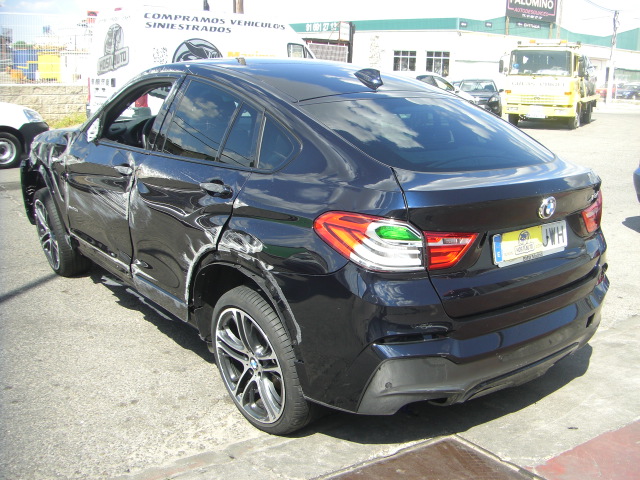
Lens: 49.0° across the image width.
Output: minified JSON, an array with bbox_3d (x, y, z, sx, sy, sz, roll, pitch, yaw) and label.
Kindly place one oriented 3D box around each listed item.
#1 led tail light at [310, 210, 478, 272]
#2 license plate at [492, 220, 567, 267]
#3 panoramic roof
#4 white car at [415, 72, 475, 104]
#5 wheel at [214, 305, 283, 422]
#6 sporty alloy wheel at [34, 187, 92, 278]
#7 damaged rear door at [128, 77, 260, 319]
[{"bbox_3d":[0.289,-0.019,2.684,0.470,0.176,0.451,-10,19,-38],"label":"led tail light"},{"bbox_3d":[0.898,0.006,2.965,0.525,0.118,0.025,-10,7,-38],"label":"license plate"},{"bbox_3d":[-0.058,-0.917,3.950,1.117,0.137,1.176,-10,24,-38],"label":"panoramic roof"},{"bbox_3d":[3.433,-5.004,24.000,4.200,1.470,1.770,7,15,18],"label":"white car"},{"bbox_3d":[-0.231,0.551,3.195,0.250,0.580,0.580,-10,18,-38],"label":"wheel"},{"bbox_3d":[-1.942,-0.045,5.269,0.240,0.660,0.660,-10,18,-38],"label":"sporty alloy wheel"},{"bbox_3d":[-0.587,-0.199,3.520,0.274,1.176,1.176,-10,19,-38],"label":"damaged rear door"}]

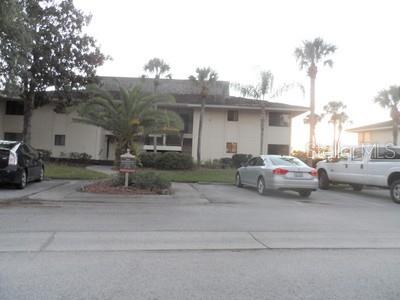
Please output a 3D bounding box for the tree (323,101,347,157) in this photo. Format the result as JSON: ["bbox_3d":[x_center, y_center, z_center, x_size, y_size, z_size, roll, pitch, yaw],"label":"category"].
[{"bbox_3d":[17.396,-2.077,36.000,2.900,8.700,2.900,2,-1,0],"label":"tree"}]

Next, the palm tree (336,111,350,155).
[{"bbox_3d":[19.665,-1.576,38.000,2.200,7.670,2.200,2,-1,0],"label":"palm tree"}]

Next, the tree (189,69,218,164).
[{"bbox_3d":[0.177,-2.694,22.300,2.500,8.100,2.500,2,0,0],"label":"tree"}]

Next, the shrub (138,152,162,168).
[{"bbox_3d":[-3.841,0.826,21.300,1.900,1.270,1.600,2,-1,0],"label":"shrub"}]

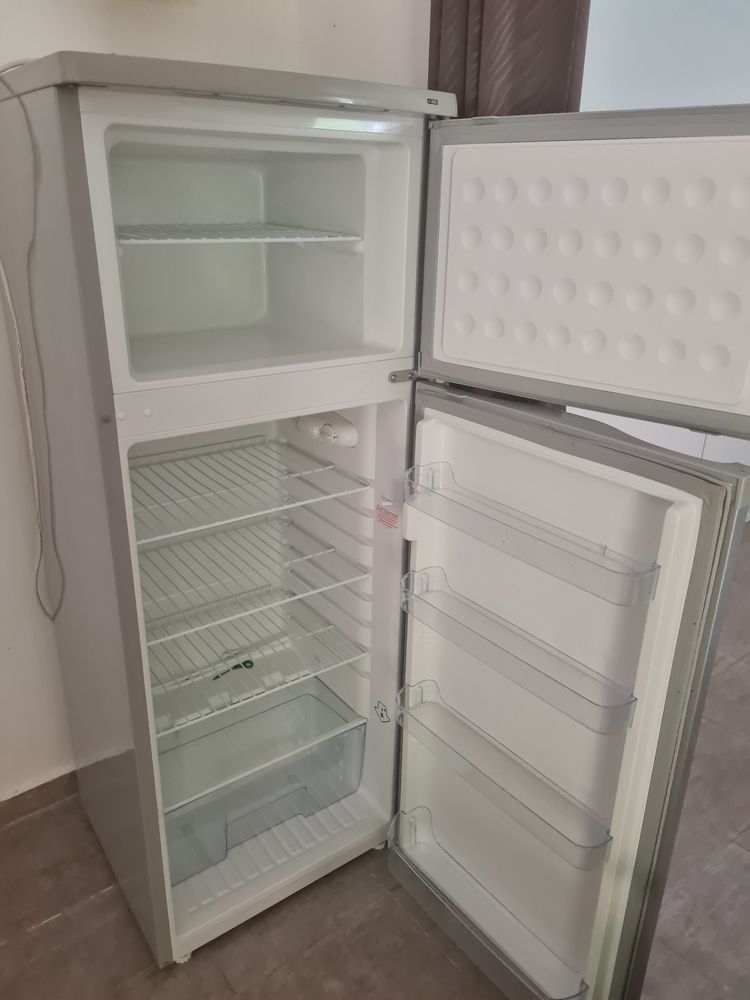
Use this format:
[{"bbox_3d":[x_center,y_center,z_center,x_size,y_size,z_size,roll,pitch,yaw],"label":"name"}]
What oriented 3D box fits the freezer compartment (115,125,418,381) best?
[{"bbox_3d":[-0.247,-0.395,1.188,0.448,0.315,0.391,-14,27,-33],"label":"freezer compartment"}]

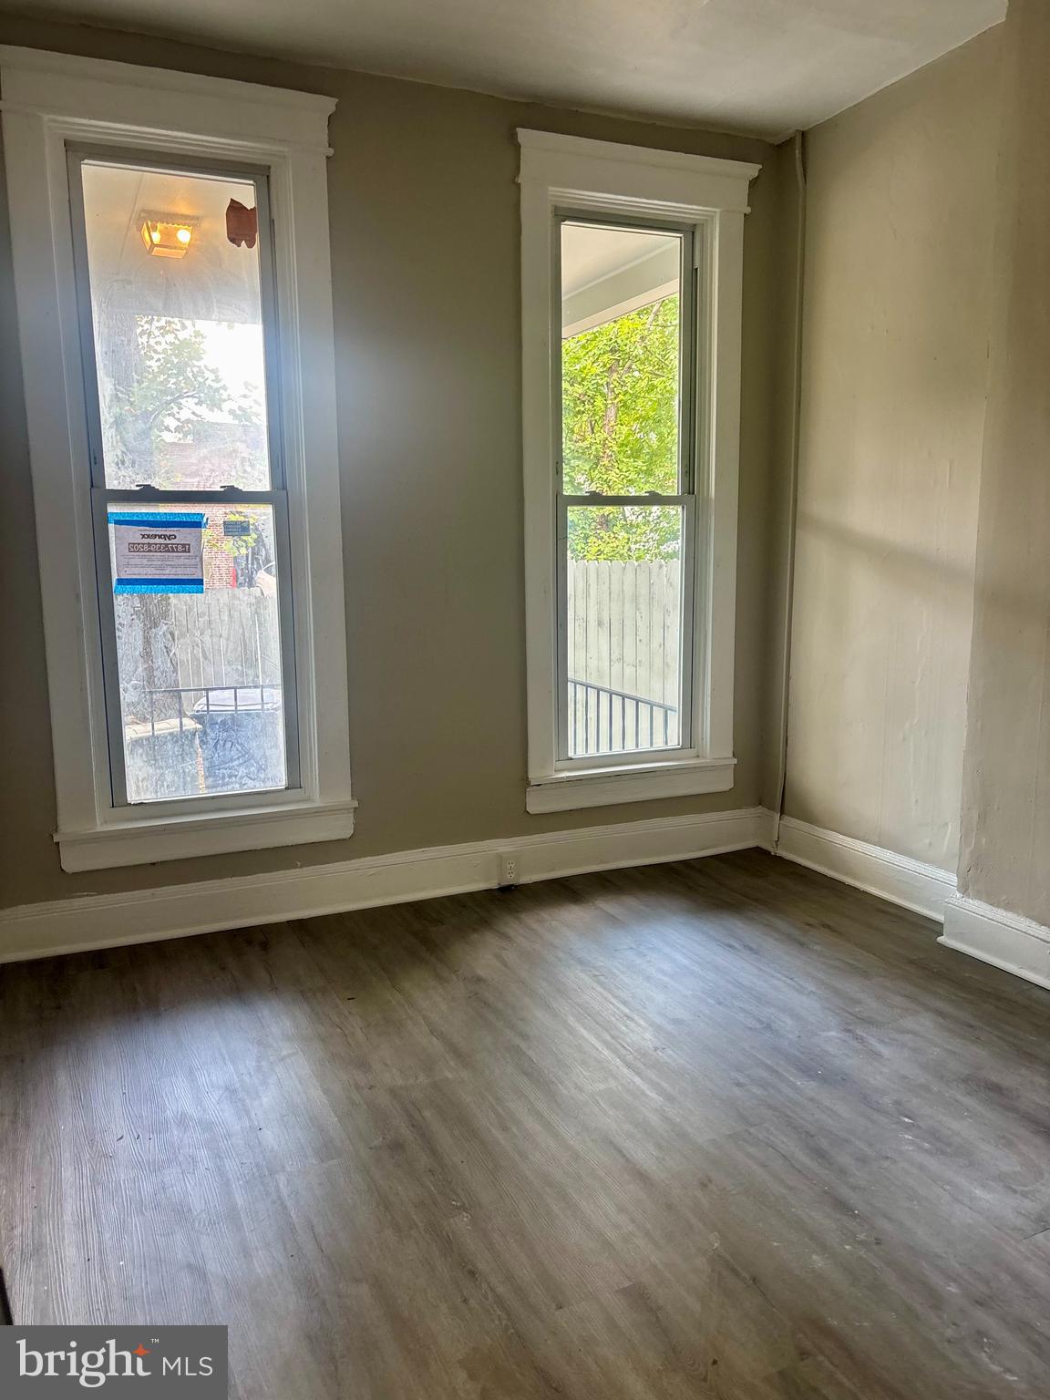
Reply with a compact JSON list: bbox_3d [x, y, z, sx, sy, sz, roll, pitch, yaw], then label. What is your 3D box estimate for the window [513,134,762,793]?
[{"bbox_3d":[0.453,-0.837,4.186,1.050,2.520,0.130,-4,9,-24],"label":"window"}]

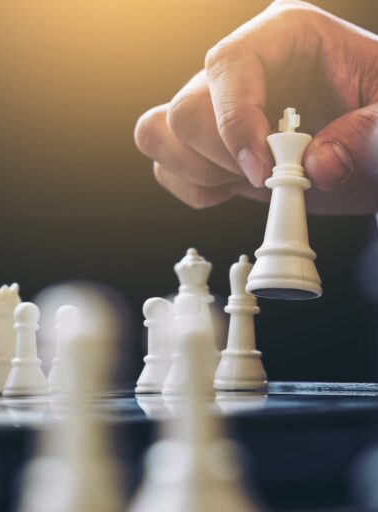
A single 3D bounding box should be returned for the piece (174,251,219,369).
[{"bbox_3d":[0.002,0.030,0.675,0.028,0.068,0.028,-1,-4,0],"label":"piece"}]

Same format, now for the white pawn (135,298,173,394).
[{"bbox_3d":[-0.013,0.037,0.571,0.021,0.040,0.021,-1,-4,0],"label":"white pawn"}]

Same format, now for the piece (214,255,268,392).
[{"bbox_3d":[0.023,0.028,0.583,0.024,0.058,0.024,-1,-4,0],"label":"piece"}]

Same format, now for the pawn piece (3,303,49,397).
[{"bbox_3d":[-0.069,0.040,0.585,0.021,0.040,0.021,-1,-4,0],"label":"pawn piece"}]

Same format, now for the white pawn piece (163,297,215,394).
[{"bbox_3d":[0.000,0.035,0.541,0.021,0.040,0.021,-1,-4,0],"label":"white pawn piece"}]

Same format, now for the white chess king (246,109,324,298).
[{"bbox_3d":[0.042,-0.024,0.580,0.032,0.080,0.032,2,-12,0],"label":"white chess king"}]

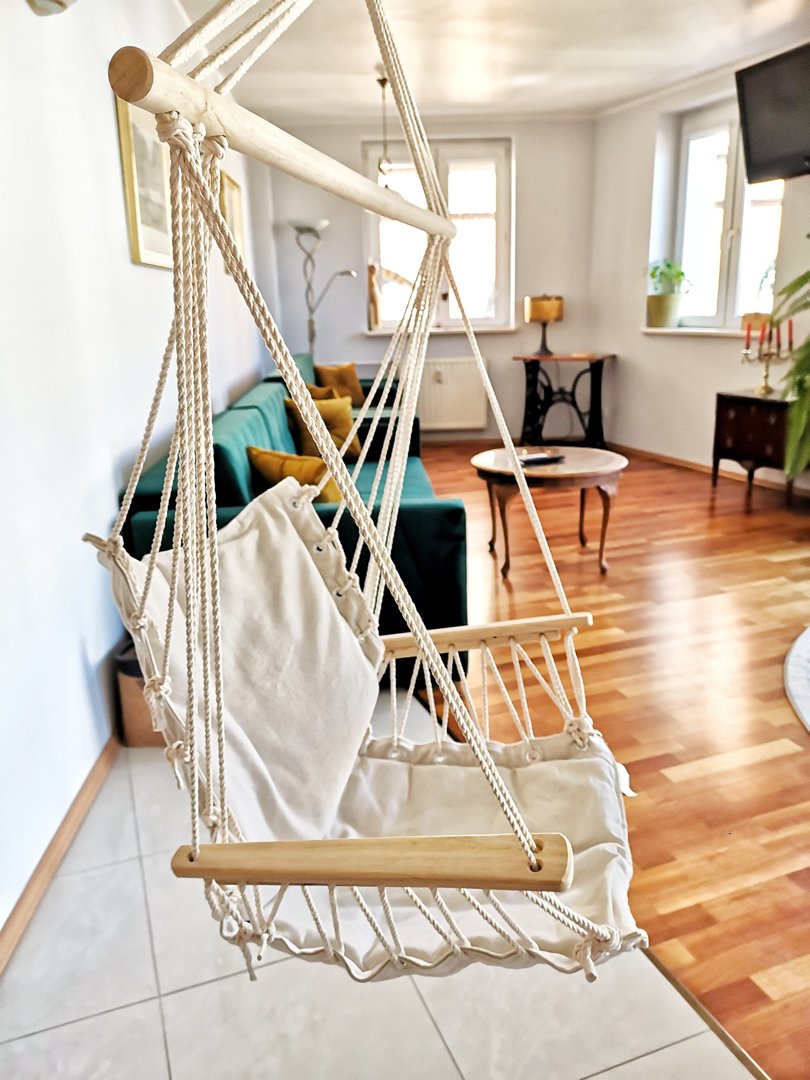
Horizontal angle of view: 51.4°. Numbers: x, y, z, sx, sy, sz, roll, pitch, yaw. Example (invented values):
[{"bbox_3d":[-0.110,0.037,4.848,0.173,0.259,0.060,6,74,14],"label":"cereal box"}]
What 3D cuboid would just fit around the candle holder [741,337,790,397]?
[{"bbox_3d":[2.192,-1.068,5.142,0.312,0.343,0.292,4,17,19],"label":"candle holder"}]

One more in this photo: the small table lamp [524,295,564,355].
[{"bbox_3d":[1.113,-1.717,6.731,0.302,0.469,0.302,-2,16,-3],"label":"small table lamp"}]

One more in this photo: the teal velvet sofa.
[{"bbox_3d":[-0.393,-0.201,3.744,1.058,0.847,2.137,-2,16,-3],"label":"teal velvet sofa"}]

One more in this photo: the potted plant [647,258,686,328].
[{"bbox_3d":[1.933,-1.847,6.274,0.302,0.514,0.302,4,17,19],"label":"potted plant"}]

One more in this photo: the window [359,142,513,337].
[{"bbox_3d":[0.273,-2.456,6.841,1.226,1.450,0.141,-2,16,-3],"label":"window"}]

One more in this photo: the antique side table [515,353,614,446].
[{"bbox_3d":[1.262,-1.056,6.682,0.706,0.773,0.433,6,18,24],"label":"antique side table"}]

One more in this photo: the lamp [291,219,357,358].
[{"bbox_3d":[-0.603,-1.585,6.757,0.504,1.835,0.323,-2,16,-3],"label":"lamp"}]

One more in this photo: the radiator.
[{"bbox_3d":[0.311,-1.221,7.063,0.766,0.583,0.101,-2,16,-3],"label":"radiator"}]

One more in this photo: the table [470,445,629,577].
[{"bbox_3d":[0.685,-0.139,4.058,0.736,0.504,0.736,-2,16,-3],"label":"table"}]

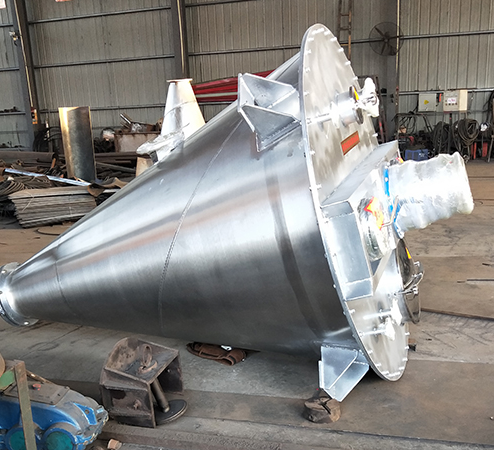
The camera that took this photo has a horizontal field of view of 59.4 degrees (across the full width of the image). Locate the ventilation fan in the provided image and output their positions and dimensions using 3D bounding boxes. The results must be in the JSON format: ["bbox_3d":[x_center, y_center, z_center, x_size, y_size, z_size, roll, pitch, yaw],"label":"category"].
[{"bbox_3d":[3.412,-4.541,10.565,0.800,0.800,0.370,2,30,22],"label":"ventilation fan"}]

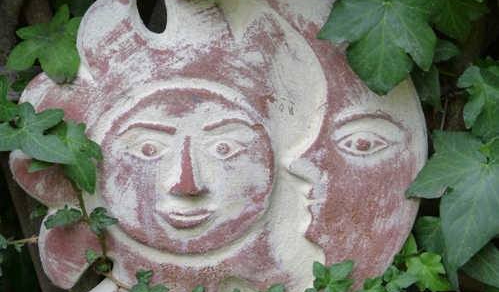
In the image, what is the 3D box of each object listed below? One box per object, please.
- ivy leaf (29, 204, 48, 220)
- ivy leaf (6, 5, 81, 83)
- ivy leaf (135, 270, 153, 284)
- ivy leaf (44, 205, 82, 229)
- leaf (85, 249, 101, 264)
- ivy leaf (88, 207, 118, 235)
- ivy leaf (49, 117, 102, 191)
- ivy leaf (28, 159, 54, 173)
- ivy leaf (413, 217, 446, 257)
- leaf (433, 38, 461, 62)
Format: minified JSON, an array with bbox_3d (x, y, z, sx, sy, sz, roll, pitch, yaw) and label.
[{"bbox_3d":[-0.150,0.047,1.620,0.013,0.012,0.004,0,-25,0],"label":"ivy leaf"},{"bbox_3d":[-0.156,-0.077,1.730,0.057,0.059,0.017,0,6,0],"label":"ivy leaf"},{"bbox_3d":[-0.073,0.091,1.585,0.012,0.011,0.004,0,-30,0],"label":"ivy leaf"},{"bbox_3d":[-0.129,0.050,1.580,0.026,0.007,0.018,1,50,5],"label":"ivy leaf"},{"bbox_3d":[-0.119,0.084,1.730,0.011,0.011,0.005,0,6,0],"label":"leaf"},{"bbox_3d":[-0.101,0.052,1.585,0.020,0.020,0.007,-1,-30,-5],"label":"ivy leaf"},{"bbox_3d":[-0.132,0.008,1.710,0.044,0.056,0.015,0,6,0],"label":"ivy leaf"},{"bbox_3d":[-0.156,0.013,1.720,0.023,0.015,0.007,0,6,0],"label":"ivy leaf"},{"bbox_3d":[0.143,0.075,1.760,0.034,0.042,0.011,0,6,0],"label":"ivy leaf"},{"bbox_3d":[0.137,-0.068,1.620,0.028,0.018,0.006,-1,-20,-10],"label":"leaf"}]

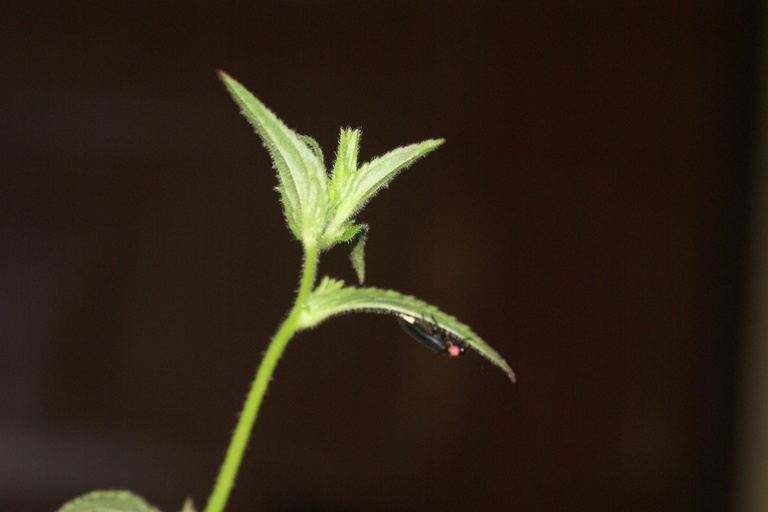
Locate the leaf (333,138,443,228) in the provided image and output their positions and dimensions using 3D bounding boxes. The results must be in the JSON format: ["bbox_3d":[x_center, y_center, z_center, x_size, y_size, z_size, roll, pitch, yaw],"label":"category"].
[{"bbox_3d":[0.000,-0.012,0.470,0.023,0.005,0.007,-38,0,0],"label":"leaf"}]

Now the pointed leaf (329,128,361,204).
[{"bbox_3d":[-0.006,-0.015,0.470,0.004,0.013,0.004,12,0,0],"label":"pointed leaf"}]

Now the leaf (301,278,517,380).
[{"bbox_3d":[0.005,0.012,0.470,0.036,0.009,0.008,15,0,0],"label":"leaf"}]

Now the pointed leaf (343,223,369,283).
[{"bbox_3d":[-0.005,0.000,0.474,0.004,0.010,0.005,0,0,0],"label":"pointed leaf"}]

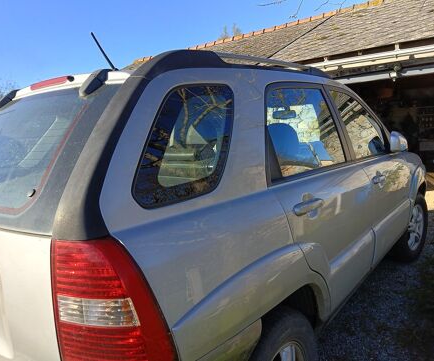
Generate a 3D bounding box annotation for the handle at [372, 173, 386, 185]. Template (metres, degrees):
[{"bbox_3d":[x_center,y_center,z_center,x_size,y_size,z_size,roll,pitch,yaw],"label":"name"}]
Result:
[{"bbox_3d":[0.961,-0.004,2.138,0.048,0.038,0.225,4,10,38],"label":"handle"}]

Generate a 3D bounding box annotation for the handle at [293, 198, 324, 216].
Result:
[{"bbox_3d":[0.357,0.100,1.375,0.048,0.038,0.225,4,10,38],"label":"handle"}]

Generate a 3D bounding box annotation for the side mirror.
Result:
[{"bbox_3d":[1.368,-0.296,2.720,0.110,0.170,0.200,2,9,28],"label":"side mirror"}]

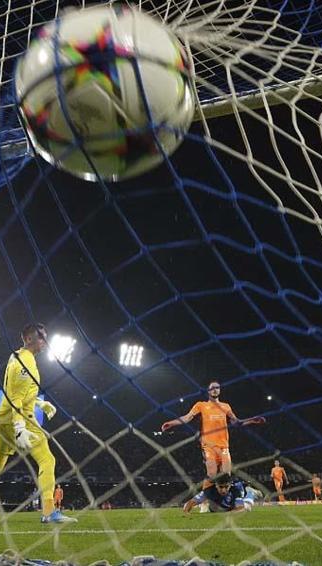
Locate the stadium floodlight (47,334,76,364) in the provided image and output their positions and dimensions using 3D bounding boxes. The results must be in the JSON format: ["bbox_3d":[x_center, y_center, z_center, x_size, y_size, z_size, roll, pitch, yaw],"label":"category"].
[{"bbox_3d":[-23.620,15.508,135.136,6.000,6.000,1.100,6,-22,-17],"label":"stadium floodlight"}]

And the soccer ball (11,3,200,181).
[{"bbox_3d":[-0.071,-0.237,0.728,0.220,0.220,0.220,-1,-21,0],"label":"soccer ball"}]

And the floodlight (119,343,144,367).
[{"bbox_3d":[-7.336,18.088,142.296,5.600,5.500,1.100,2,-22,-8],"label":"floodlight"}]

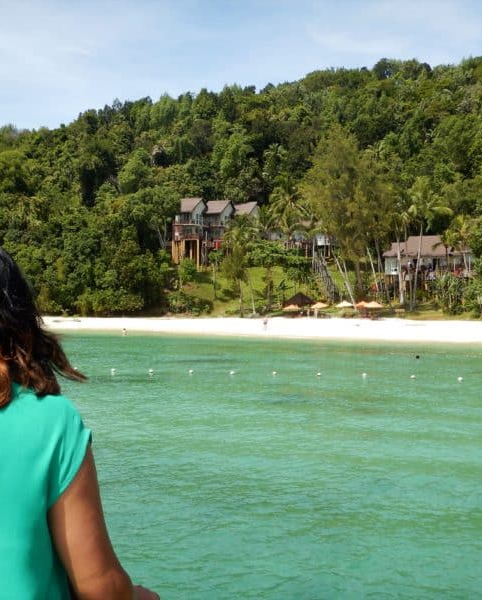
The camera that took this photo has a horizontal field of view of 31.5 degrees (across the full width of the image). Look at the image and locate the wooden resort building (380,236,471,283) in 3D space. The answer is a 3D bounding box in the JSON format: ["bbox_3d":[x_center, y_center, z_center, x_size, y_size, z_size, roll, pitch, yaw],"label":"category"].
[{"bbox_3d":[26.390,-5.660,121.000,13.000,7.200,8.500,0,-1,12],"label":"wooden resort building"}]

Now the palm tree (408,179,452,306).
[{"bbox_3d":[25.260,-7.530,114.000,6.100,17.800,6.000,0,-1,0],"label":"palm tree"}]

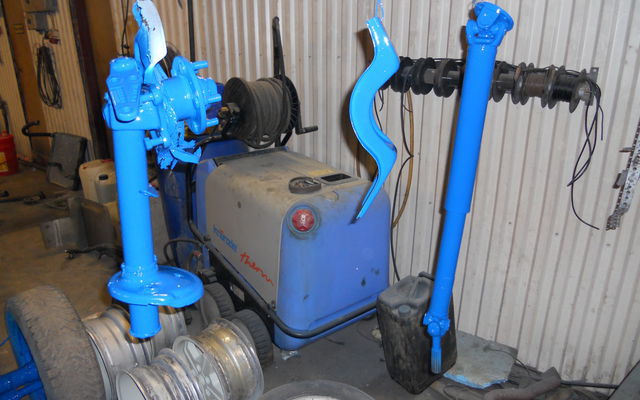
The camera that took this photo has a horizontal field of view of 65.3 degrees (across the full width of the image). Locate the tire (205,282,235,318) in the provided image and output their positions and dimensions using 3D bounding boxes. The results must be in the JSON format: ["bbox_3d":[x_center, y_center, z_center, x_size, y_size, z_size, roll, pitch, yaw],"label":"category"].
[{"bbox_3d":[-0.541,0.560,2.550,0.085,0.280,0.280,-15,24,-37],"label":"tire"}]

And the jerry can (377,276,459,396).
[{"bbox_3d":[0.449,0.608,2.270,0.285,0.415,0.205,-22,24,-36],"label":"jerry can"}]

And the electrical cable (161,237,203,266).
[{"bbox_3d":[-0.716,0.273,2.600,0.220,0.170,0.120,15,24,37],"label":"electrical cable"}]

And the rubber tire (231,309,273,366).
[{"bbox_3d":[-0.331,0.651,2.283,0.090,0.280,0.280,-15,24,-37],"label":"rubber tire"}]

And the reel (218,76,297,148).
[{"bbox_3d":[-0.329,-0.486,2.760,0.320,0.360,0.360,-13,23,-33],"label":"reel"}]

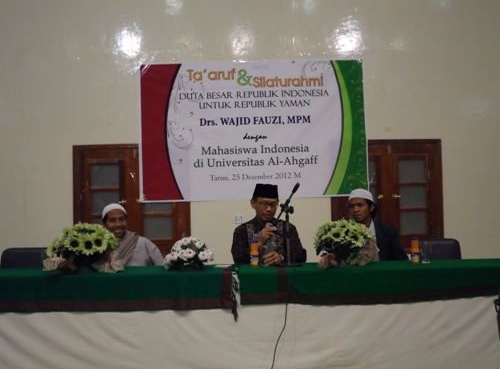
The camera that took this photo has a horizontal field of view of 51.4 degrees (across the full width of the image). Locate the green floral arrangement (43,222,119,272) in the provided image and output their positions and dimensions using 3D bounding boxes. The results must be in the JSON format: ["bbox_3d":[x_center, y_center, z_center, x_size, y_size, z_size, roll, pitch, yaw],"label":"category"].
[{"bbox_3d":[-1.066,0.396,3.270,0.460,0.290,0.370,-1,-3,0],"label":"green floral arrangement"}]

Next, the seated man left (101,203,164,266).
[{"bbox_3d":[-0.910,0.712,3.600,0.580,1.200,0.750,-1,-3,-6],"label":"seated man left"}]

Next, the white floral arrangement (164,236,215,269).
[{"bbox_3d":[-0.378,0.431,3.250,0.300,0.200,0.250,-1,-3,0],"label":"white floral arrangement"}]

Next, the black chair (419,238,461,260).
[{"bbox_3d":[1.481,0.869,3.920,0.440,0.840,0.520,-1,-3,3],"label":"black chair"}]

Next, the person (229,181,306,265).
[{"bbox_3d":[0.145,0.650,3.760,0.560,1.300,0.720,-1,-2,-2],"label":"person"}]

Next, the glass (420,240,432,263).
[{"bbox_3d":[1.113,0.429,3.280,0.068,0.143,0.068,-1,-3,0],"label":"glass"}]

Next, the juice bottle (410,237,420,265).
[{"bbox_3d":[1.041,0.421,3.270,0.057,0.168,0.057,-1,-3,0],"label":"juice bottle"}]

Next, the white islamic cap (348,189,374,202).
[{"bbox_3d":[0.793,0.085,3.680,0.180,0.092,0.180,-1,-3,0],"label":"white islamic cap"}]

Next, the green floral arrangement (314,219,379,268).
[{"bbox_3d":[0.612,0.378,3.300,0.400,0.290,0.350,-1,-3,0],"label":"green floral arrangement"}]

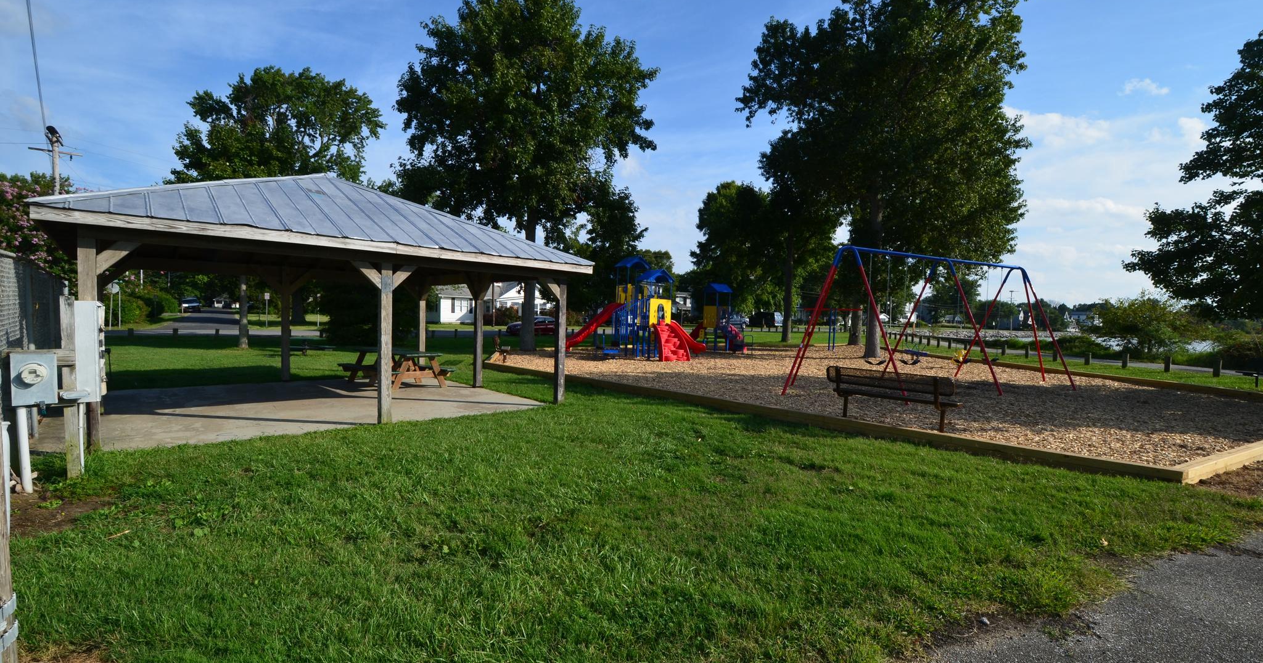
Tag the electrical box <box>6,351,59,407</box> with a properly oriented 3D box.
[{"bbox_3d":[-5.063,0.405,4.458,0.280,0.440,0.210,0,2,-36],"label":"electrical box"}]

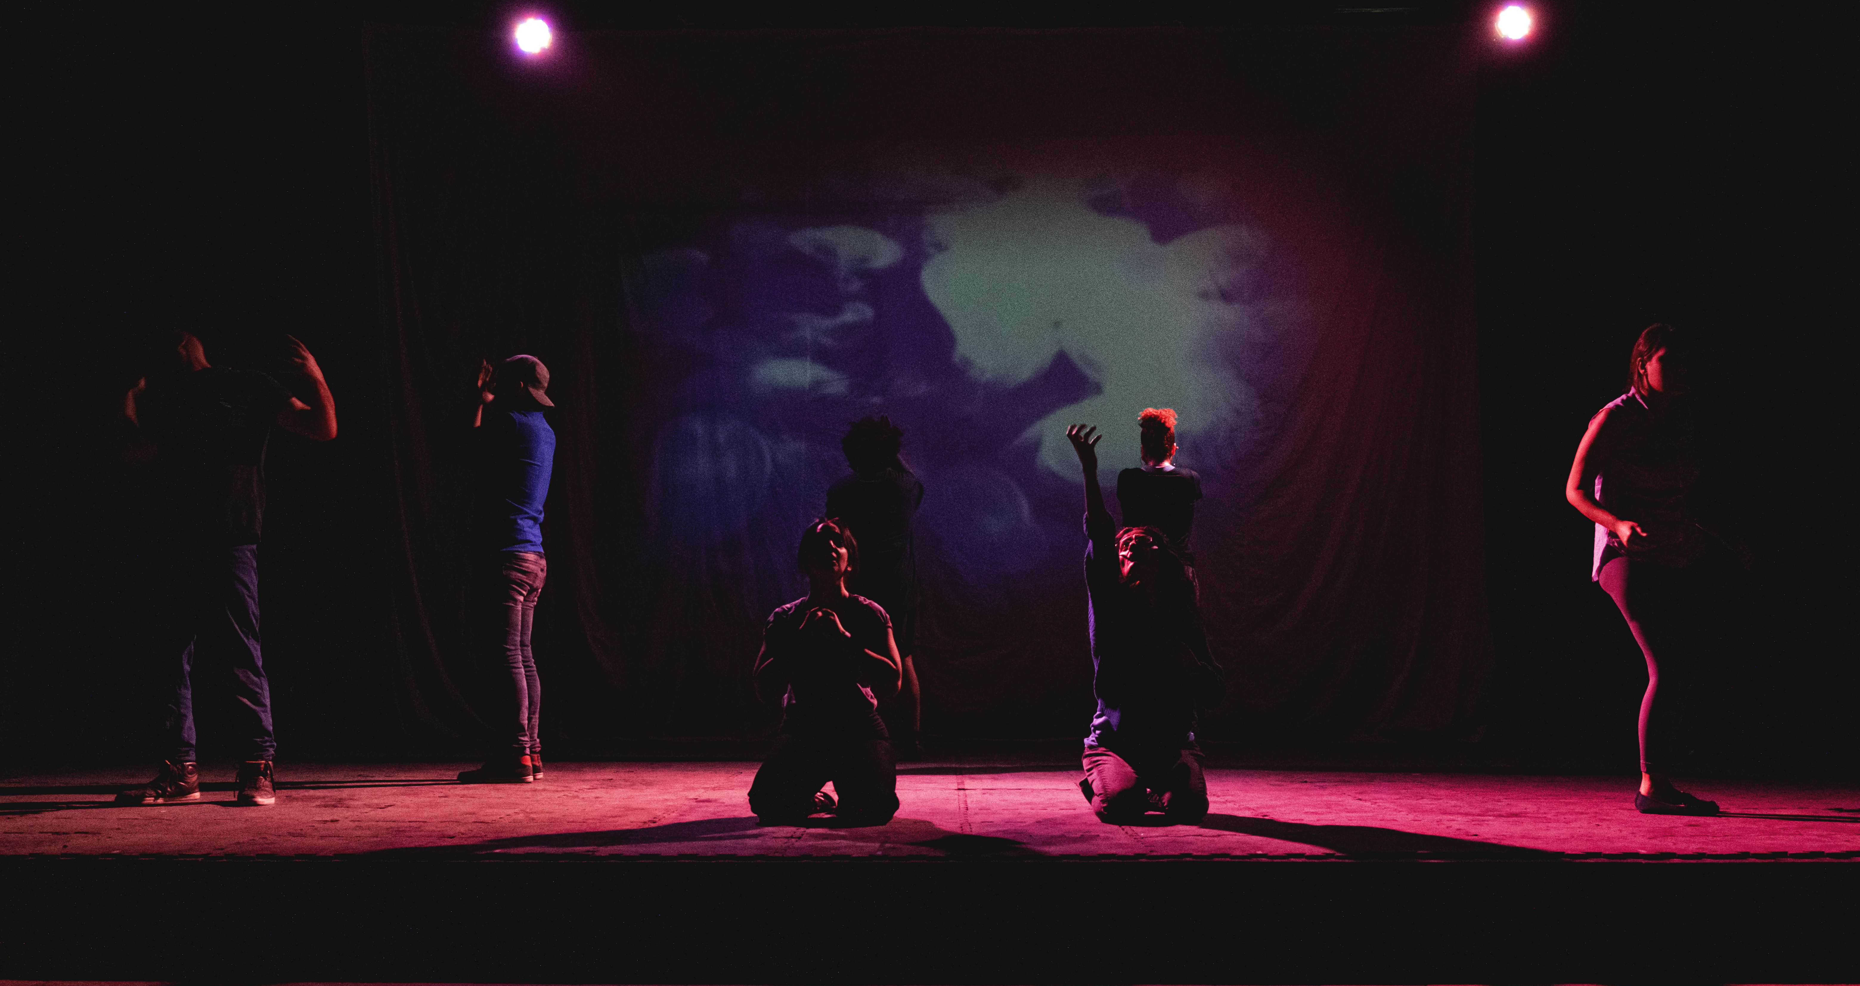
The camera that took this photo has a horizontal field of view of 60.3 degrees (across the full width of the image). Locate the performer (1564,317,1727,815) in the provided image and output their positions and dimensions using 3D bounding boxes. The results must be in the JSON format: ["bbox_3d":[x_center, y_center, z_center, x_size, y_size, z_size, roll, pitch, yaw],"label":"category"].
[{"bbox_3d":[2.458,0.256,5.500,0.500,1.694,0.400,5,-7,-43],"label":"performer"}]

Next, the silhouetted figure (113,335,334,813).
[{"bbox_3d":[-2.595,0.262,5.902,0.770,1.758,0.420,-2,-6,20],"label":"silhouetted figure"}]

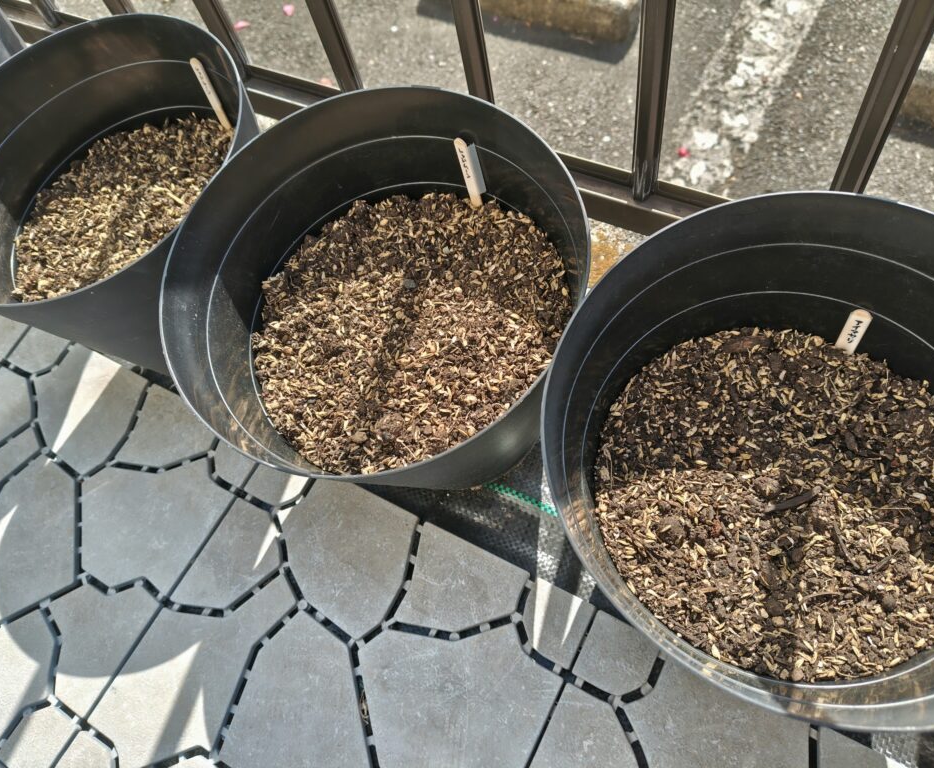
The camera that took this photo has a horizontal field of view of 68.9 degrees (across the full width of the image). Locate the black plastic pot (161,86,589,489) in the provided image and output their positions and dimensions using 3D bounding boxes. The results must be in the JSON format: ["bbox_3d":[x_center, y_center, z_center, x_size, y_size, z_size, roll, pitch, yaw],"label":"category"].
[{"bbox_3d":[-0.040,-0.026,0.498,0.262,0.228,0.262,-4,64,9],"label":"black plastic pot"}]

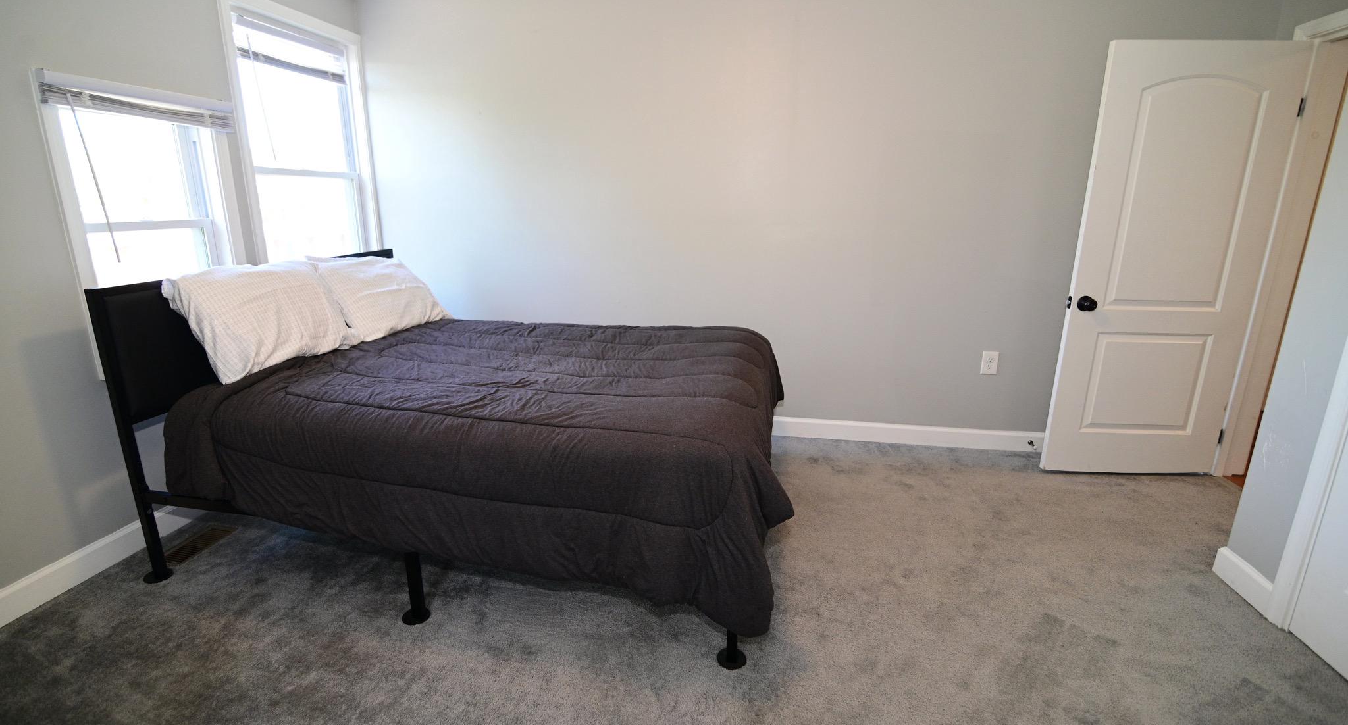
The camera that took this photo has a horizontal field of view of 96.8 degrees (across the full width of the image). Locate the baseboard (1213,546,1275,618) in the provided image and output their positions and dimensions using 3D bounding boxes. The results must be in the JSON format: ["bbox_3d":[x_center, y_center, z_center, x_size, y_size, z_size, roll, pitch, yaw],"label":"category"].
[{"bbox_3d":[2.001,0.763,2.098,0.016,0.106,0.280,3,14,12],"label":"baseboard"}]

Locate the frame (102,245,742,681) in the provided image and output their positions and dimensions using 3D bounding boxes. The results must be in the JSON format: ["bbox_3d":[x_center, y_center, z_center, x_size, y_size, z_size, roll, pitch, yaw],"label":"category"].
[{"bbox_3d":[-0.700,0.142,2.575,2.155,1.050,1.570,3,14,11],"label":"frame"}]

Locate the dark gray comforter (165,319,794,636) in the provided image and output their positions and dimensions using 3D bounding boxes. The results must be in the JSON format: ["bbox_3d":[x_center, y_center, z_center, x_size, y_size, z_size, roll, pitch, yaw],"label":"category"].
[{"bbox_3d":[-0.566,0.260,2.603,2.130,0.570,1.680,3,14,11],"label":"dark gray comforter"}]

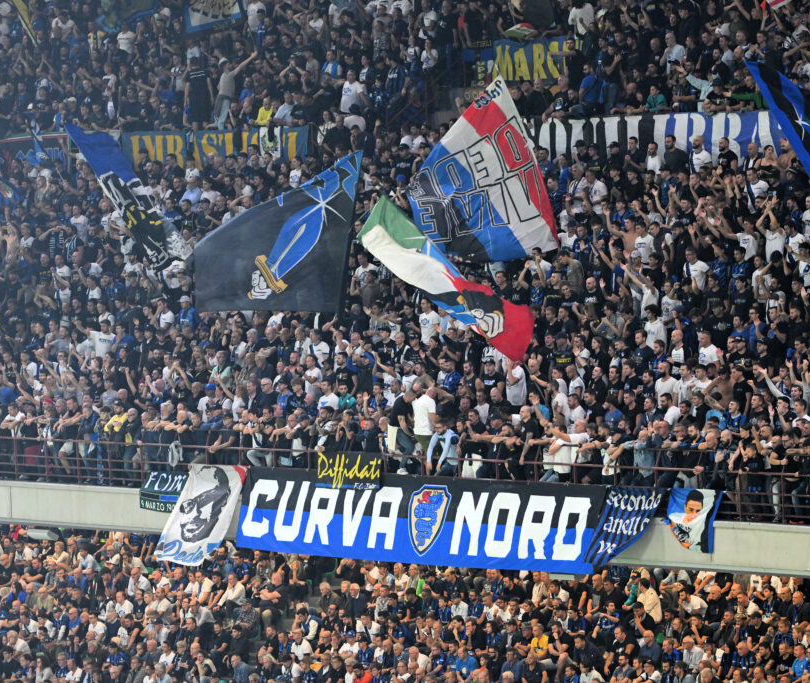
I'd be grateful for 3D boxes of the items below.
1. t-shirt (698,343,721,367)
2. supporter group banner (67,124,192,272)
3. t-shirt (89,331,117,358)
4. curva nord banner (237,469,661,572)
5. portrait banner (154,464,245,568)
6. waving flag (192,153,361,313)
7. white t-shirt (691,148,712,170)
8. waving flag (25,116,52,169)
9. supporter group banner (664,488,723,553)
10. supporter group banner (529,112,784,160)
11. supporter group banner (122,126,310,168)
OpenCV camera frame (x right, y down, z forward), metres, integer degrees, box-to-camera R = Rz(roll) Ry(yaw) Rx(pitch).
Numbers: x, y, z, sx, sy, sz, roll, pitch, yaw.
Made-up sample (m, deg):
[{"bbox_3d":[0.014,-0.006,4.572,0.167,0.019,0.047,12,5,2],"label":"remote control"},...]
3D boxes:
[{"bbox_3d":[5.858,0.365,98.500,0.480,0.680,0.280,1,3,43],"label":"t-shirt"},{"bbox_3d":[-5.746,-2.983,106.800,2.500,3.000,0.900,-1,2,20],"label":"supporter group banner"},{"bbox_3d":[-6.261,0.124,105.985,0.520,0.680,0.300,-1,2,20],"label":"t-shirt"},{"bbox_3d":[0.582,3.219,92.119,0.150,1.570,12.200,-2,2,-38],"label":"curva nord banner"},{"bbox_3d":[-4.213,3.585,105.500,0.400,2.050,2.200,-3,3,-41],"label":"portrait banner"},{"bbox_3d":[-2.729,-2.315,108.756,3.450,3.200,0.800,0,2,25],"label":"waving flag"},{"bbox_3d":[5.773,-3.365,99.025,0.520,0.680,0.300,0,2,40],"label":"white t-shirt"},{"bbox_3d":[-8.303,-4.508,116.000,0.620,1.150,0.250,0,2,22],"label":"waving flag"},{"bbox_3d":[4.868,3.015,86.620,0.150,1.060,1.450,-2,2,-38],"label":"supporter group banner"},{"bbox_3d":[5.458,-4.442,111.499,0.120,1.100,8.451,-3,3,-41],"label":"supporter group banner"},{"bbox_3d":[-4.609,-4.643,123.176,0.120,1.100,7.237,-3,3,-41],"label":"supporter group banner"}]

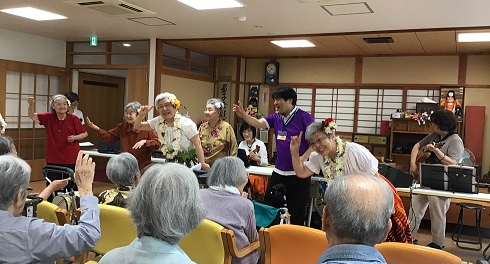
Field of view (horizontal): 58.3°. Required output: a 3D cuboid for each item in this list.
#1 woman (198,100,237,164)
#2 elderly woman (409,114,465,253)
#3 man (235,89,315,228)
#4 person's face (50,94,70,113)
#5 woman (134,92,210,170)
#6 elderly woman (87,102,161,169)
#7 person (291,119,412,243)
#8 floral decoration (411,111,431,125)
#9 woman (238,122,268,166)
[{"bbox_3d":[-0.295,0.429,4.571,0.460,1.540,0.340,3,2,25],"label":"woman"},{"bbox_3d":[2.149,0.516,4.921,0.520,1.530,0.420,4,3,38],"label":"elderly woman"},{"bbox_3d":[0.258,0.405,4.072,0.640,1.670,0.450,4,3,37],"label":"man"},{"bbox_3d":[-1.970,-0.304,4.700,0.180,0.200,0.195,1,3,-40],"label":"person's face"},{"bbox_3d":[-0.610,0.432,3.750,0.580,1.530,0.480,3,2,-3],"label":"woman"},{"bbox_3d":[-1.335,0.410,4.776,0.780,1.480,0.420,3,2,9],"label":"elderly woman"},{"bbox_3d":[0.820,0.602,3.220,0.700,1.360,0.750,4,3,37],"label":"person"},{"bbox_3d":[2.967,-0.244,7.400,0.340,0.240,0.200,4,2,26],"label":"floral decoration"},{"bbox_3d":[0.068,0.533,5.972,0.460,1.250,0.680,3,2,12],"label":"woman"}]

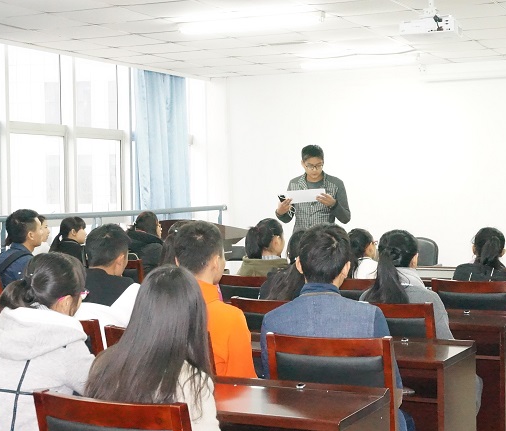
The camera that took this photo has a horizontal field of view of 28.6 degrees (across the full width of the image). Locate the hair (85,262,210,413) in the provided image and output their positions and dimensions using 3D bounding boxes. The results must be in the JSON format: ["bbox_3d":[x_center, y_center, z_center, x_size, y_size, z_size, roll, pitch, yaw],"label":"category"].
[{"bbox_3d":[-0.285,0.346,2.707,0.310,0.420,0.270,0,2,26],"label":"hair"}]

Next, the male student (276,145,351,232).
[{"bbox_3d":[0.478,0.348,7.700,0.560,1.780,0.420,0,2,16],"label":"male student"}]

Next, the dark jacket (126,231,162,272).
[{"bbox_3d":[-0.847,0.440,7.600,0.460,0.660,0.420,0,2,28],"label":"dark jacket"}]

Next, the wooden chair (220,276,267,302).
[{"bbox_3d":[0.131,0.823,6.310,0.480,0.930,0.540,0,2,26],"label":"wooden chair"}]

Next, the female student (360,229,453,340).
[{"bbox_3d":[0.820,0.688,4.930,0.500,1.250,0.780,0,2,26],"label":"female student"}]

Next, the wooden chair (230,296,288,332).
[{"bbox_3d":[0.225,0.855,4.990,0.480,0.930,0.540,0,2,26],"label":"wooden chair"}]

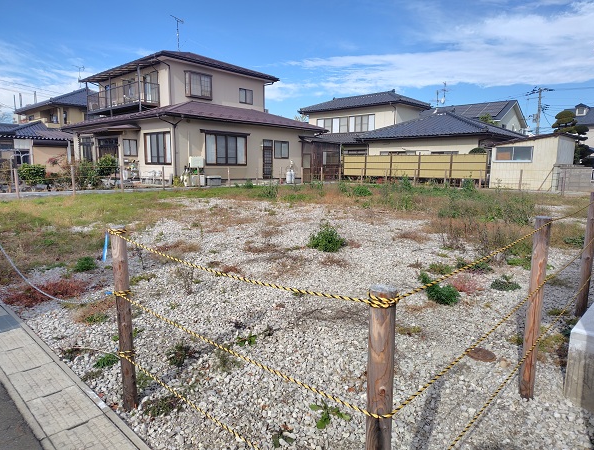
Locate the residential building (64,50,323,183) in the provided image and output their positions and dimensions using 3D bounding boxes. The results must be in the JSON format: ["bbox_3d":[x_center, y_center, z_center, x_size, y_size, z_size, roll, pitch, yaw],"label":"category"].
[{"bbox_3d":[-6.354,-6.151,24.709,11.500,7.000,11.000,7,11,40],"label":"residential building"}]

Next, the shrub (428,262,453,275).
[{"bbox_3d":[1.812,0.535,5.019,0.310,0.120,0.280,3,9,20],"label":"shrub"}]

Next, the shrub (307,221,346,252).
[{"bbox_3d":[0.489,0.170,6.536,0.626,0.459,0.544,1,8,4],"label":"shrub"}]

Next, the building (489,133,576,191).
[{"bbox_3d":[13.013,-3.446,22.031,3.276,2.895,3.897,9,12,44],"label":"building"}]

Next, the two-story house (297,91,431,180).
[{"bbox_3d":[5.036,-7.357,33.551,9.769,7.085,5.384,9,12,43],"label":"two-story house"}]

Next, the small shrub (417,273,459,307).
[{"bbox_3d":[1.472,0.649,4.118,0.430,0.260,0.380,3,9,20],"label":"small shrub"}]

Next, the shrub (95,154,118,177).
[{"bbox_3d":[-8.505,-2.656,17.800,1.000,1.000,0.950,-4,9,-25],"label":"shrub"}]

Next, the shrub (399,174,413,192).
[{"bbox_3d":[5.126,-1.941,18.588,0.655,0.819,0.582,3,9,15],"label":"shrub"}]

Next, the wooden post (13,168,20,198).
[{"bbox_3d":[-8.682,-1.281,12.361,0.090,0.930,0.090,-6,10,-35],"label":"wooden post"}]

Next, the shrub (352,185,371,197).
[{"bbox_3d":[2.350,-1.274,14.491,0.780,0.430,0.700,1,9,9],"label":"shrub"}]

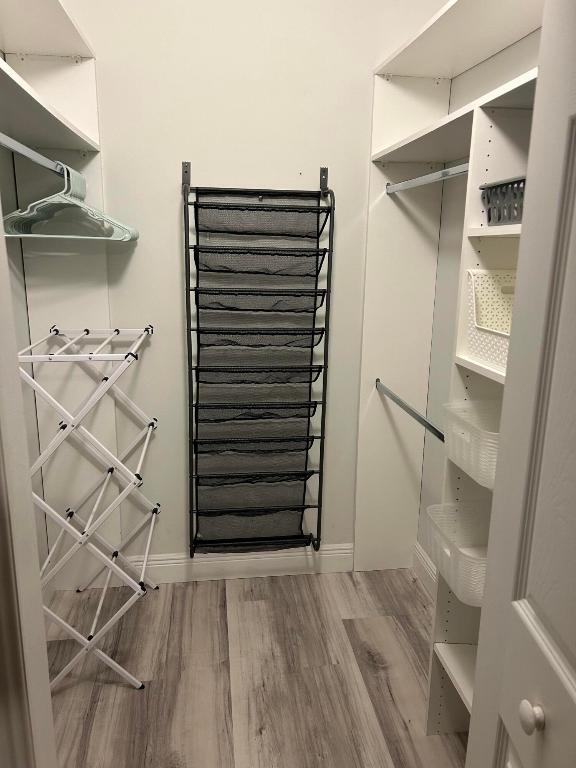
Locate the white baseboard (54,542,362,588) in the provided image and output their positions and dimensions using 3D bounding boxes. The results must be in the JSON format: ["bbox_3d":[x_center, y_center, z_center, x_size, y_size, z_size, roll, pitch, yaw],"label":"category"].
[{"bbox_3d":[-0.351,0.812,2.586,1.328,0.144,0.020,-1,14,-8],"label":"white baseboard"}]

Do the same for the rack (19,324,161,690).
[{"bbox_3d":[-0.682,0.405,2.081,0.380,1.165,0.615,-1,14,-8],"label":"rack"}]

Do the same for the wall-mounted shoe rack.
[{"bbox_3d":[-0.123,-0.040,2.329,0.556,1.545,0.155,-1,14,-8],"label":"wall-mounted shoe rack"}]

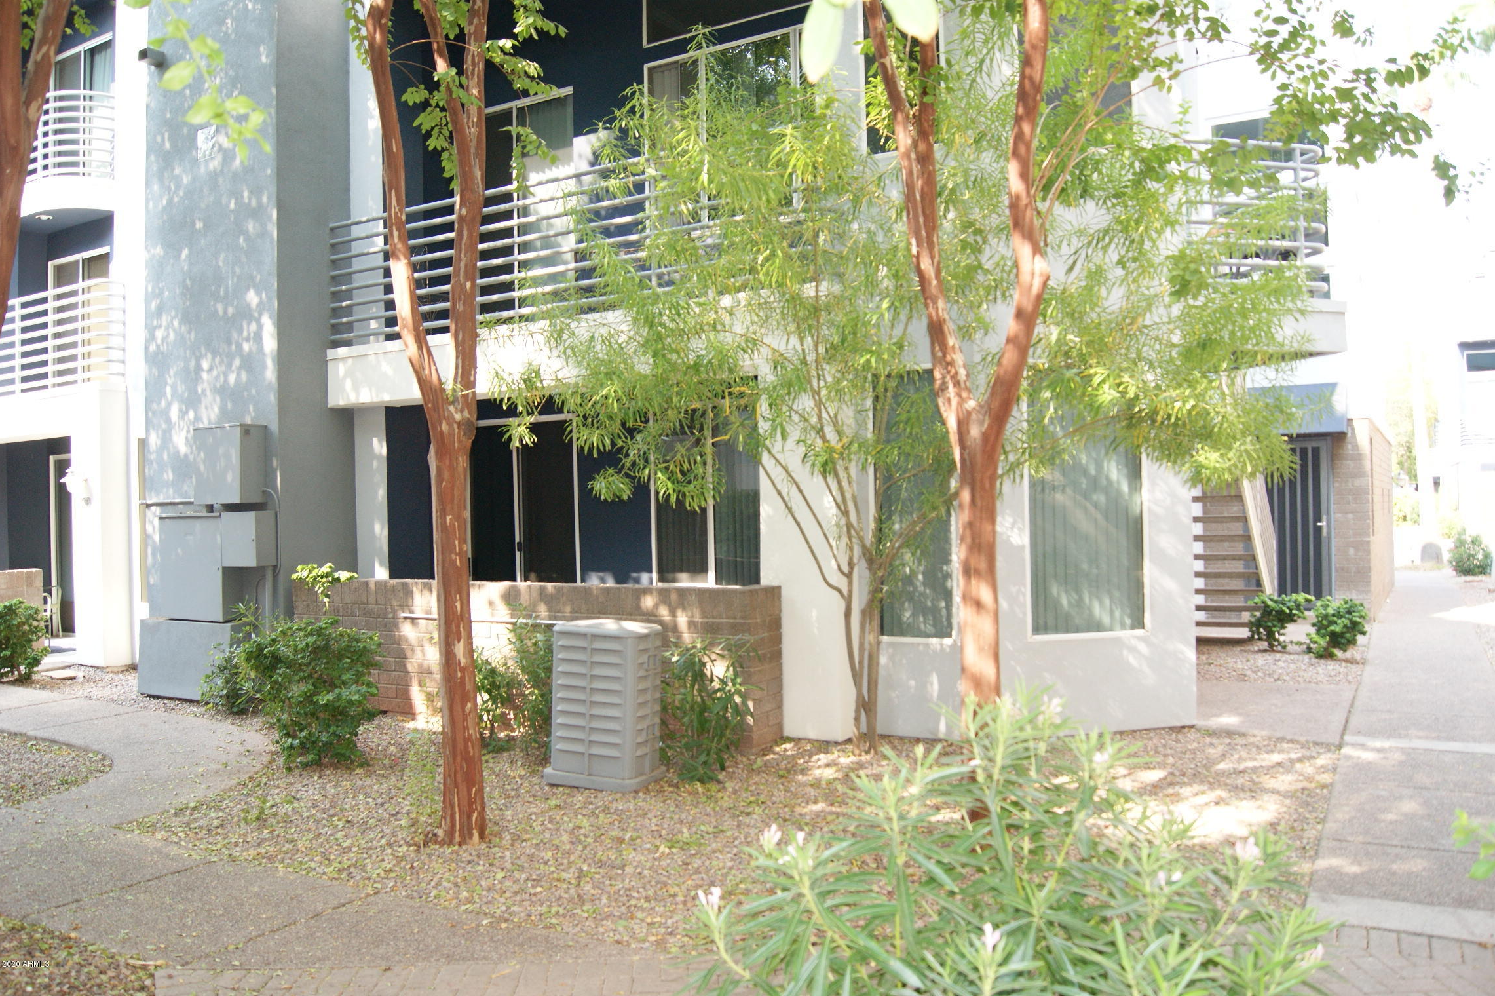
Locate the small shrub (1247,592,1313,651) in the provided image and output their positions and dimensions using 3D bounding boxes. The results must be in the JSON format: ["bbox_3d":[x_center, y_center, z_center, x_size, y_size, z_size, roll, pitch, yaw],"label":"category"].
[{"bbox_3d":[5.214,1.205,11.000,0.630,0.570,0.550,-2,-1,25],"label":"small shrub"}]

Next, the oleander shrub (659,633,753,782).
[{"bbox_3d":[-0.256,1.213,6.550,0.560,0.800,0.580,-1,-1,-2],"label":"oleander shrub"}]

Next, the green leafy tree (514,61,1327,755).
[{"bbox_3d":[0.933,-0.500,6.650,4.650,4.150,2.800,-1,-1,0],"label":"green leafy tree"}]

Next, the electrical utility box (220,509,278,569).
[{"bbox_3d":[-4.191,0.347,9.450,0.453,0.457,0.199,-2,-1,31],"label":"electrical utility box"}]

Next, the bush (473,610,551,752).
[{"bbox_3d":[-1.616,1.214,7.601,0.580,0.950,0.520,-1,0,0],"label":"bush"}]

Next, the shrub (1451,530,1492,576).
[{"bbox_3d":[13.095,0.974,20.300,0.780,0.860,0.800,-2,-1,33],"label":"shrub"}]

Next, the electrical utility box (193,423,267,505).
[{"bbox_3d":[-4.399,-0.276,9.550,0.639,0.647,0.245,-2,-1,31],"label":"electrical utility box"}]

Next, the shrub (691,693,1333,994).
[{"bbox_3d":[0.508,1.025,2.252,1.200,1.200,1.100,-1,0,0],"label":"shrub"}]

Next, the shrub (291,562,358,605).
[{"bbox_3d":[-2.730,0.552,7.250,0.420,0.280,0.340,-1,-1,-21],"label":"shrub"}]

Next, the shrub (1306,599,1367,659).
[{"bbox_3d":[5.822,1.240,11.101,0.580,0.580,0.560,-1,0,0],"label":"shrub"}]

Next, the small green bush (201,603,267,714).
[{"bbox_3d":[-4.237,1.314,9.351,0.620,0.880,0.600,-1,0,0],"label":"small green bush"}]

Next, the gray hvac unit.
[{"bbox_3d":[-0.850,1.204,6.685,0.620,0.930,0.420,-1,0,26],"label":"gray hvac unit"}]

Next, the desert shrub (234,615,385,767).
[{"bbox_3d":[-2.932,1.244,7.451,0.920,0.950,0.860,-1,0,0],"label":"desert shrub"}]

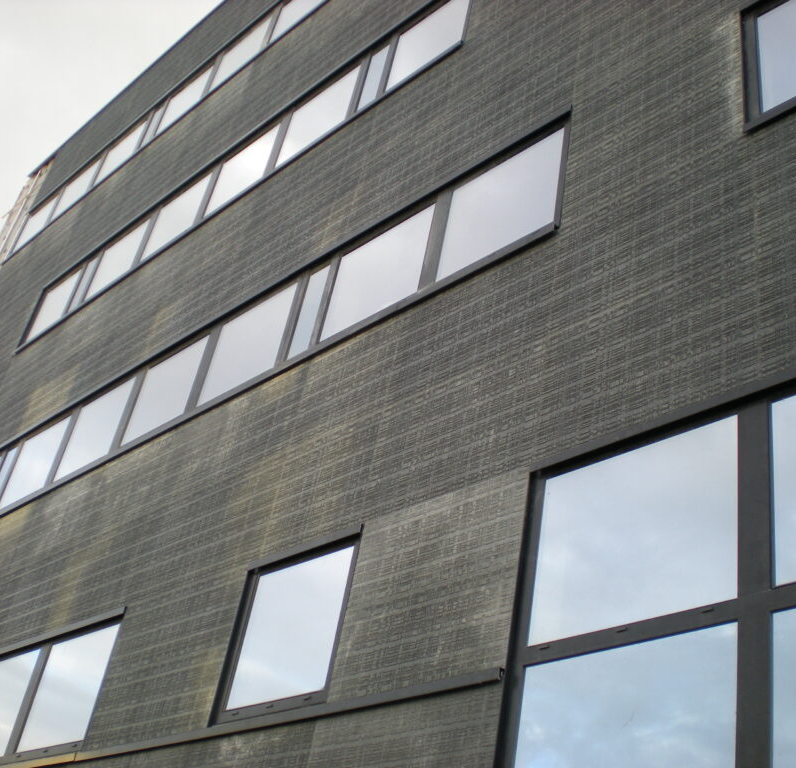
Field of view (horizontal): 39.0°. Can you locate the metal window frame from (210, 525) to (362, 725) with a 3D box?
[{"bbox_3d":[-0.836,1.807,8.392,0.150,1.339,1.332,36,-41,-31],"label":"metal window frame"}]

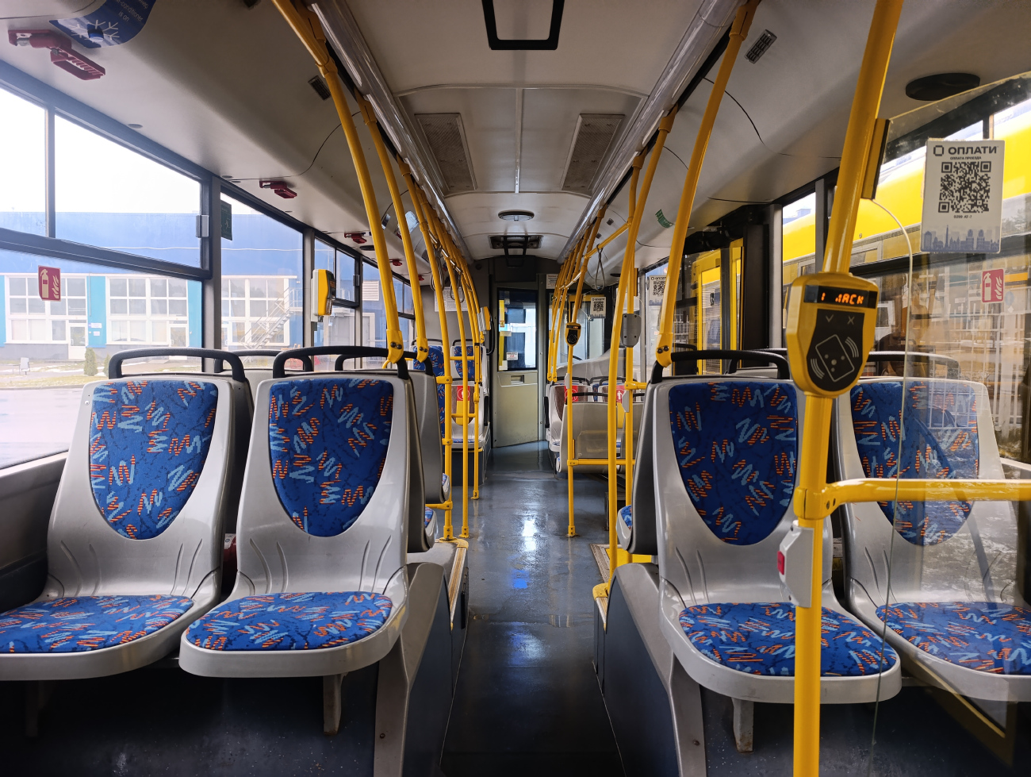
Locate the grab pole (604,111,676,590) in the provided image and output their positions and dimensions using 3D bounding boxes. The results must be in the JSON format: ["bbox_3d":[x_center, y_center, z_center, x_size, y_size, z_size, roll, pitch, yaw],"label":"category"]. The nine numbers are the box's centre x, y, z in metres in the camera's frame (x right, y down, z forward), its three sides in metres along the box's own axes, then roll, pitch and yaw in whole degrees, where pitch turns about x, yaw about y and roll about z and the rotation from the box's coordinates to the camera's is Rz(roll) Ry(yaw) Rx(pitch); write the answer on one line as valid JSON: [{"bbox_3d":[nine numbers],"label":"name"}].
[{"bbox_3d":[0.531,-0.133,2.870,0.275,2.010,0.050,0,3,0],"label":"grab pole"}]

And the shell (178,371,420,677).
[{"bbox_3d":[-0.448,0.250,1.560,0.420,0.570,0.550,0,3,0],"label":"shell"}]

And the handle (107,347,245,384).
[{"bbox_3d":[-0.906,-0.062,1.840,0.370,0.095,0.045,0,3,0],"label":"handle"}]

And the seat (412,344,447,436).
[{"bbox_3d":[-0.716,0.071,5.750,0.290,0.860,0.100,0,3,0],"label":"seat"}]

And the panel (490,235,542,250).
[{"bbox_3d":[0.004,-1.502,7.050,0.530,0.100,0.850,0,3,0],"label":"panel"}]

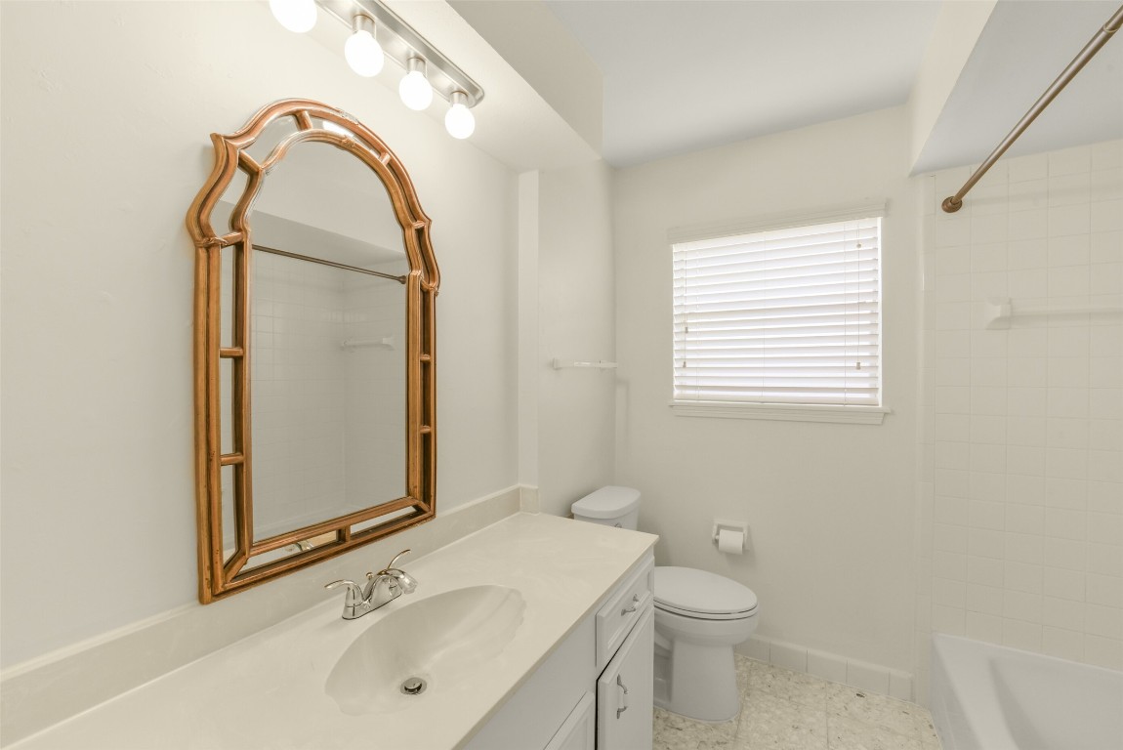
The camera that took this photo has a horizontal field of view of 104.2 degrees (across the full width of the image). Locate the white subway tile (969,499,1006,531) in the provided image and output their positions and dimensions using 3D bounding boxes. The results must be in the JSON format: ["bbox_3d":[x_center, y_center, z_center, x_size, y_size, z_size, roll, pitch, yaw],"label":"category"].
[{"bbox_3d":[1.637,0.538,1.684,0.107,0.108,0.009,0,1,27],"label":"white subway tile"}]

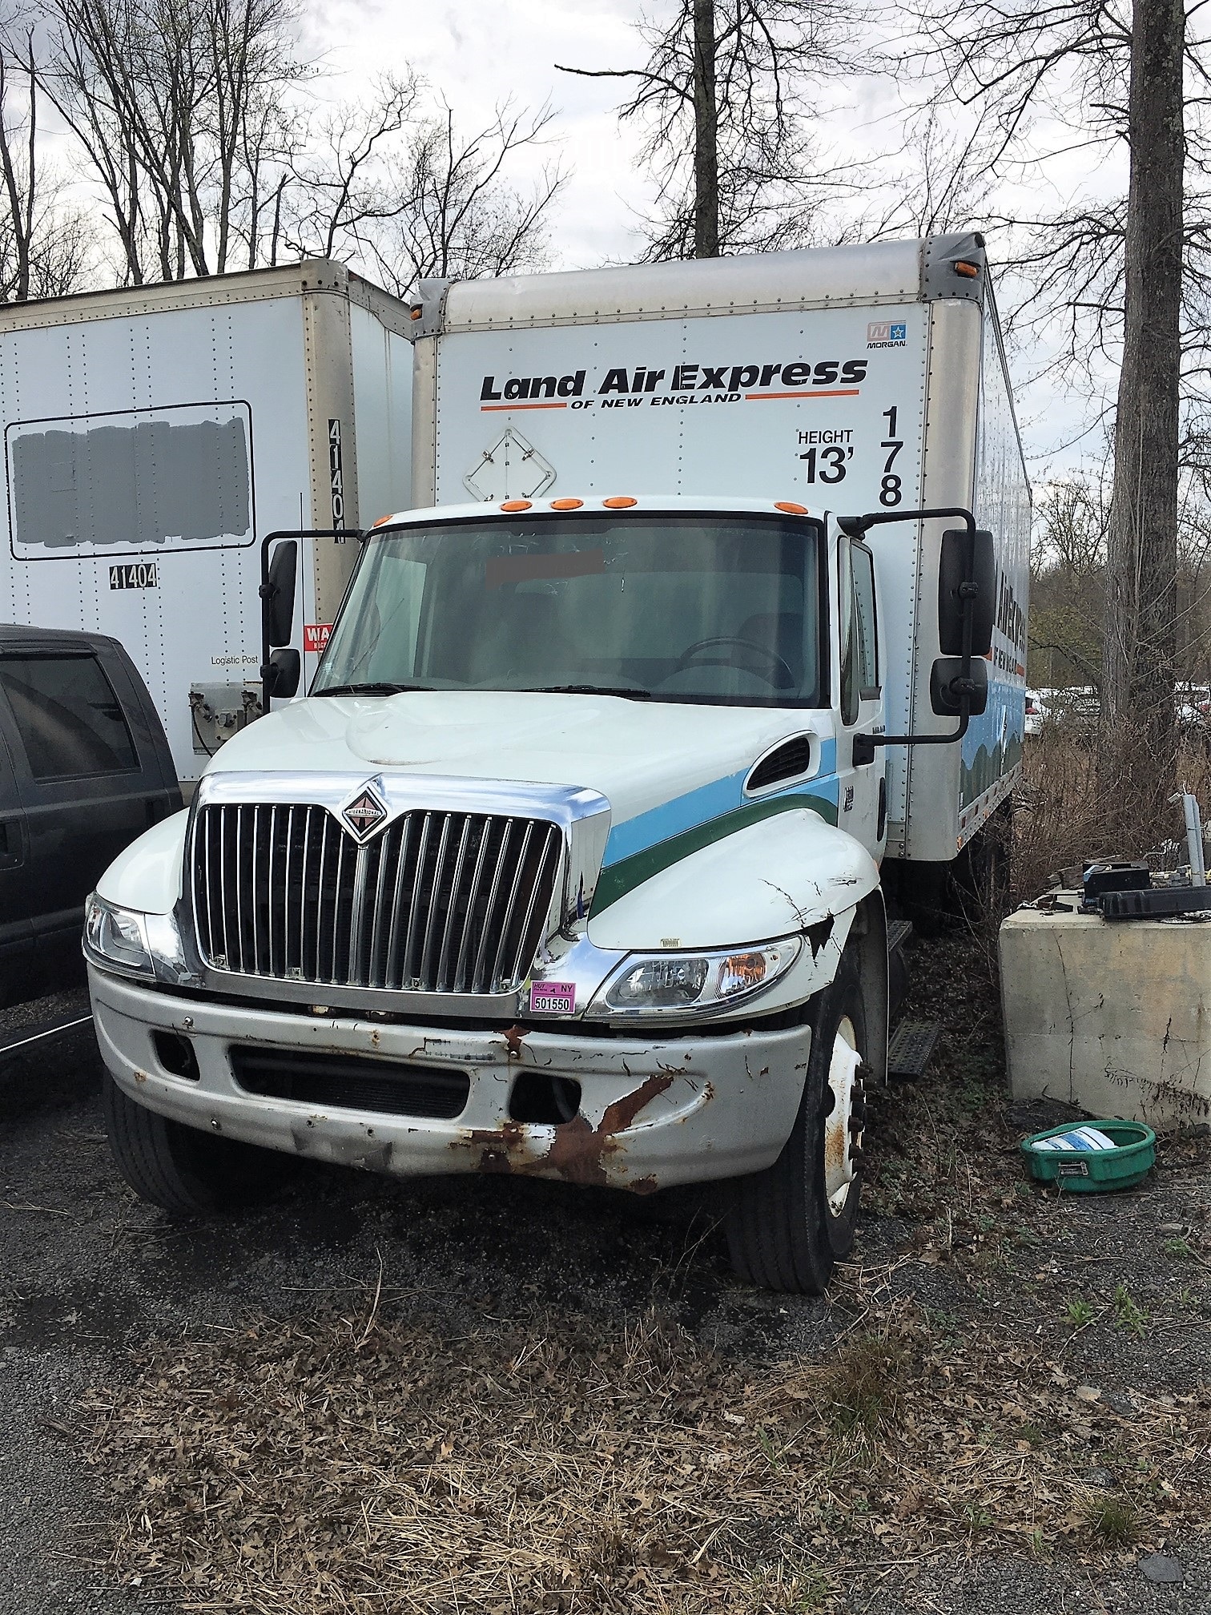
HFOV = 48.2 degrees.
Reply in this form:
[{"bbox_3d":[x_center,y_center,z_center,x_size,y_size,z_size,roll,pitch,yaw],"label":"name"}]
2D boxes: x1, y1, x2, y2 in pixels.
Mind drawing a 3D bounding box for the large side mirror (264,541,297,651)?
[{"bbox_3d":[-1.331,-0.880,5.584,0.090,0.430,0.190,-2,5,-37],"label":"large side mirror"}]

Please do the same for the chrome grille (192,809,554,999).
[{"bbox_3d":[-0.633,0.241,3.539,1.070,0.450,0.150,3,4,19],"label":"chrome grille"}]

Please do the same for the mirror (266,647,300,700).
[{"bbox_3d":[-1.327,-0.551,5.604,0.090,0.200,0.190,-2,5,-37],"label":"mirror"}]

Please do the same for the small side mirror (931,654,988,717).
[{"bbox_3d":[1.237,-0.417,4.729,0.190,0.200,0.090,1,4,-3],"label":"small side mirror"}]

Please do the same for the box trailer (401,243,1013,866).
[{"bbox_3d":[1.537,-1.367,9.673,2.590,2.600,7.950,3,4,19],"label":"box trailer"}]

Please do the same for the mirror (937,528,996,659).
[{"bbox_3d":[1.258,-0.745,4.701,0.190,0.430,0.090,1,4,-3],"label":"mirror"}]

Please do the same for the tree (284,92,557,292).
[{"bbox_3d":[-3.120,-5.836,22.413,4.988,11.687,4.988,1,4,0],"label":"tree"}]

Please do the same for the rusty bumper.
[{"bbox_3d":[-0.615,0.714,3.658,2.260,0.450,0.460,3,4,19],"label":"rusty bumper"}]

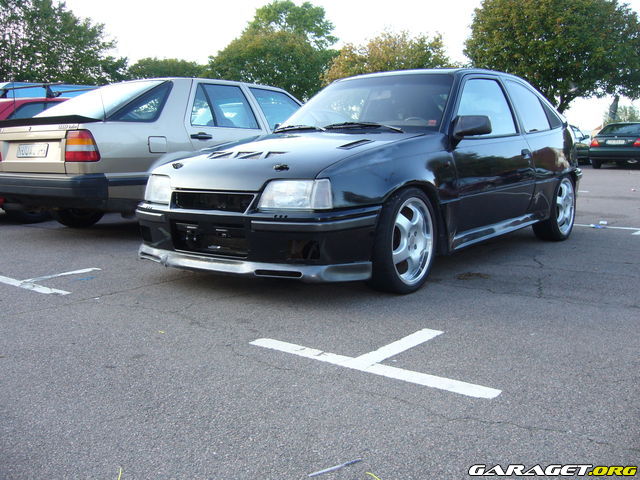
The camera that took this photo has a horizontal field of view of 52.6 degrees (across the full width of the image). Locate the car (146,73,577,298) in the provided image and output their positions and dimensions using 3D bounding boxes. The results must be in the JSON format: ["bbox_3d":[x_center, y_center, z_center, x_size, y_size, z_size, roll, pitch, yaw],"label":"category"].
[{"bbox_3d":[0.607,-0.569,4.777,1.700,1.320,4.000,6,10,37],"label":"car"}]

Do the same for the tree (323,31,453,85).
[{"bbox_3d":[3.318,-6.856,31.344,6.600,6.260,6.600,0,8,0],"label":"tree"}]

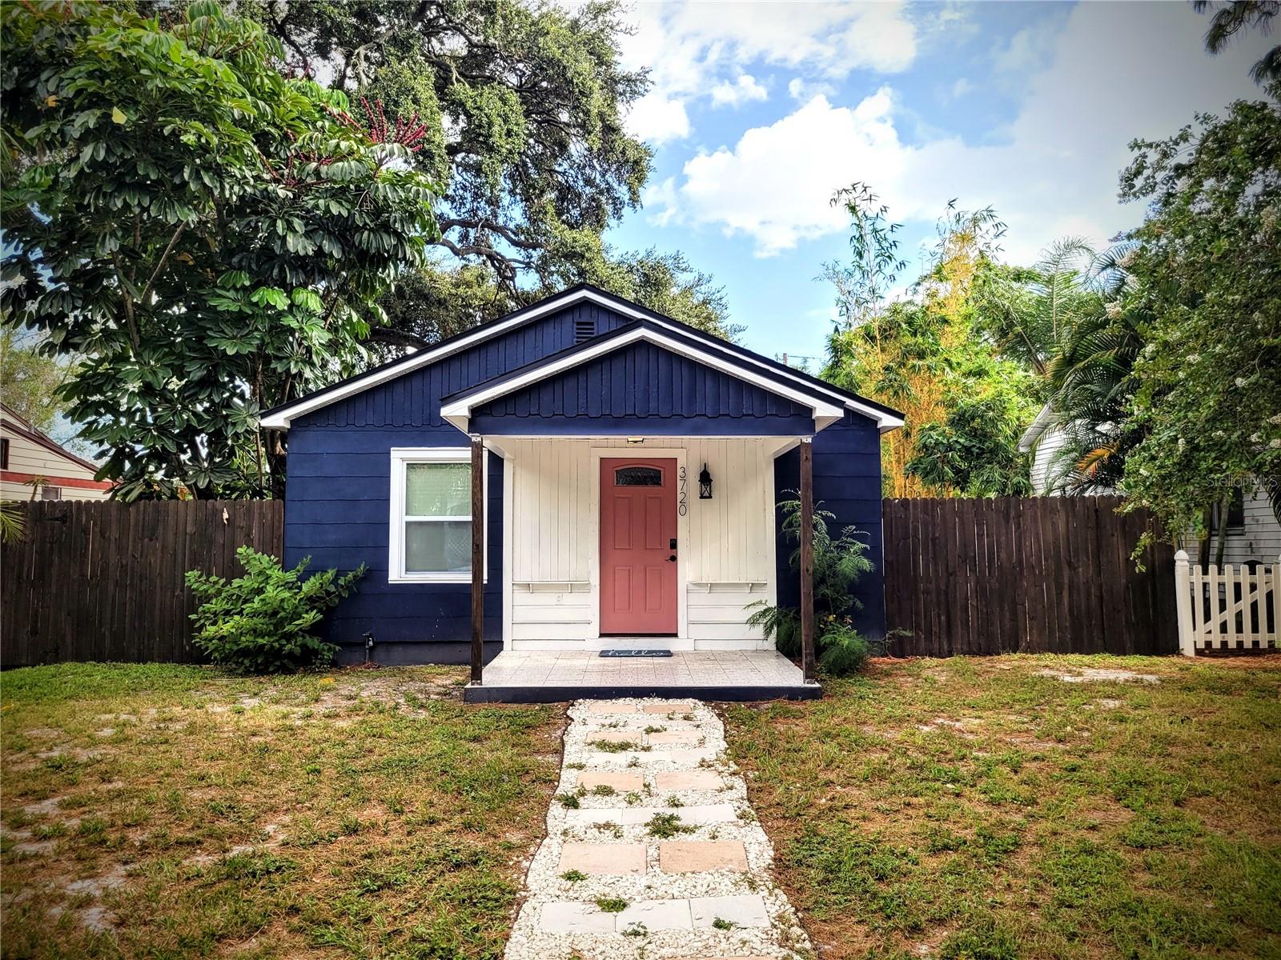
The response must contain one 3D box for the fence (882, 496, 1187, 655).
[{"bbox_3d":[4.575,1.137,11.285,3.450,1.860,0.100,0,-4,-1],"label":"fence"}]

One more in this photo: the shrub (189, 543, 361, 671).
[{"bbox_3d":[-3.954,1.405,10.430,1.920,1.370,1.450,0,-4,-1],"label":"shrub"}]

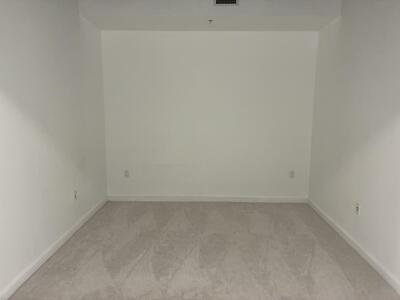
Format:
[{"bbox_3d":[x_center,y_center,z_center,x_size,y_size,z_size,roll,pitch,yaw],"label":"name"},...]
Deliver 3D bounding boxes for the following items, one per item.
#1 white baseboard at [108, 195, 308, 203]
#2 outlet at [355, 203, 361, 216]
[{"bbox_3d":[0.107,0.722,4.490,2.993,0.103,0.018,1,8,1],"label":"white baseboard"},{"bbox_3d":[1.575,0.596,3.009,0.010,0.116,0.072,1,8,1],"label":"outlet"}]

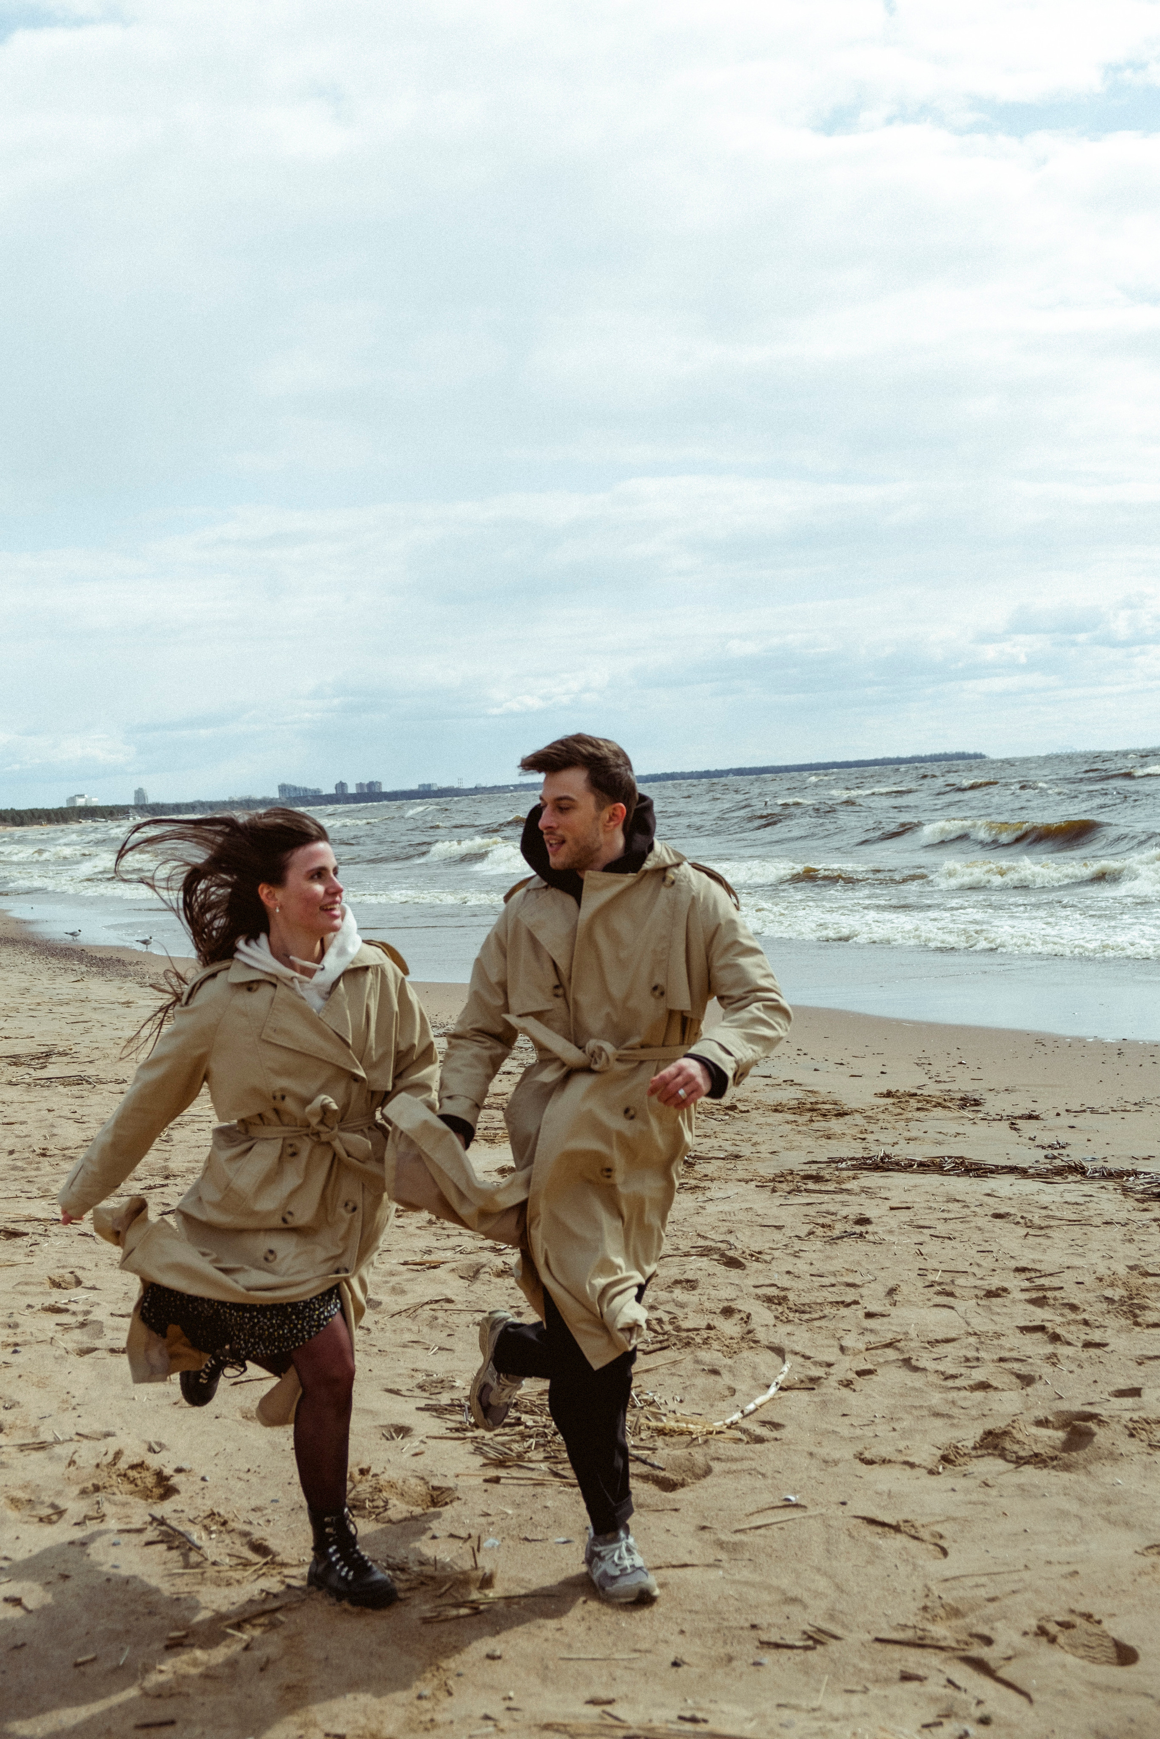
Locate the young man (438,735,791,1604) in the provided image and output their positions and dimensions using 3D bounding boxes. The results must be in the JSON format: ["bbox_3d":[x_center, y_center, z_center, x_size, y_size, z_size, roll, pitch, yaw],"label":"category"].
[{"bbox_3d":[0.068,0.582,4.300,0.710,1.725,0.720,-4,2,-4],"label":"young man"}]

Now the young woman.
[{"bbox_3d":[-0.688,0.684,4.380,0.740,1.615,0.740,-5,2,-20],"label":"young woman"}]

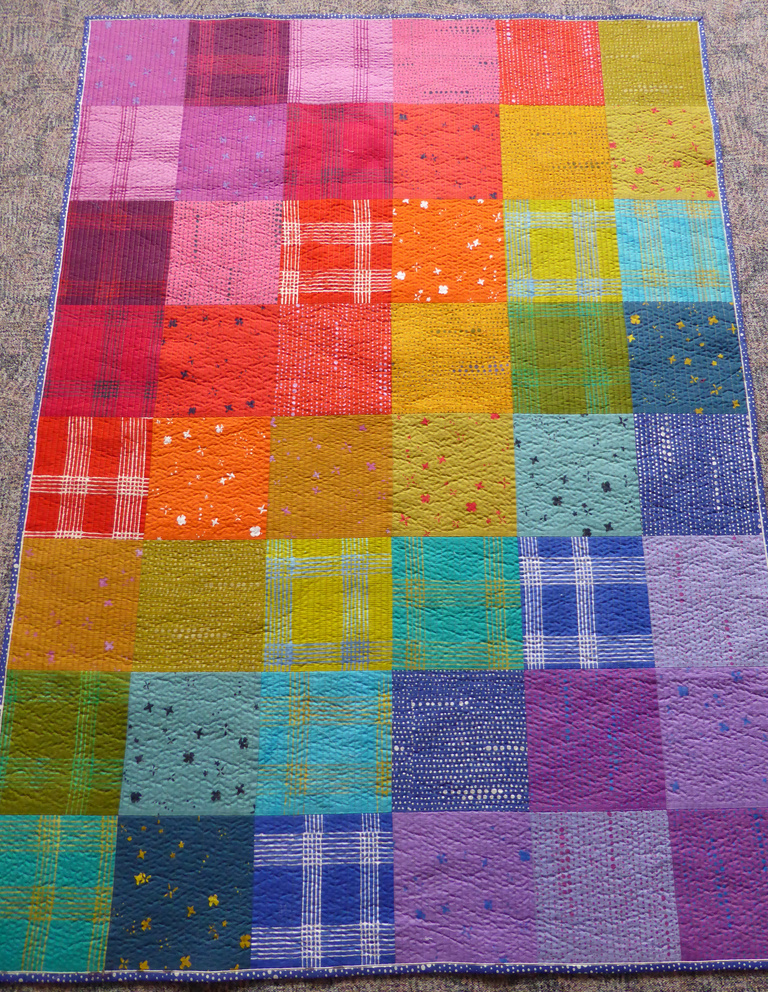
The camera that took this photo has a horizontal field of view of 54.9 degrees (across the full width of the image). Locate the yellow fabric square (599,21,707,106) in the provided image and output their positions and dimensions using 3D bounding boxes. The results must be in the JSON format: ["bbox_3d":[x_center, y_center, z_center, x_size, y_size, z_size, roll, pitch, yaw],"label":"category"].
[{"bbox_3d":[0.604,-0.971,1.665,0.227,0.012,0.234,0,75,0],"label":"yellow fabric square"}]

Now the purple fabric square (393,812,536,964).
[{"bbox_3d":[0.134,0.655,1.243,0.235,0.012,0.230,0,75,0],"label":"purple fabric square"}]

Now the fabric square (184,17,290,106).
[{"bbox_3d":[-0.308,-0.913,1.556,0.217,0.012,0.220,0,76,0],"label":"fabric square"}]

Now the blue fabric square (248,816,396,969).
[{"bbox_3d":[-0.101,0.657,1.241,0.235,0.010,0.234,0,76,1],"label":"blue fabric square"}]

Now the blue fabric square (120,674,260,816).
[{"bbox_3d":[-0.338,0.433,1.303,0.233,0.010,0.241,0,76,1],"label":"blue fabric square"}]

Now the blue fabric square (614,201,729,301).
[{"bbox_3d":[0.527,-0.447,1.353,0.196,0.010,0.210,0,75,1],"label":"blue fabric square"}]

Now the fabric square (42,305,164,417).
[{"bbox_3d":[-0.560,-0.271,1.488,0.230,0.010,0.243,0,76,1],"label":"fabric square"}]

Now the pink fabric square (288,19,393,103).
[{"bbox_3d":[-0.097,-0.974,1.663,0.234,0.010,0.234,0,76,1],"label":"pink fabric square"}]

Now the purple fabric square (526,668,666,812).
[{"bbox_3d":[0.369,0.426,1.301,0.234,0.012,0.238,0,75,0],"label":"purple fabric square"}]

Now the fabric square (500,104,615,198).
[{"bbox_3d":[0.349,-0.700,1.502,0.221,0.012,0.224,0,76,0],"label":"fabric square"}]

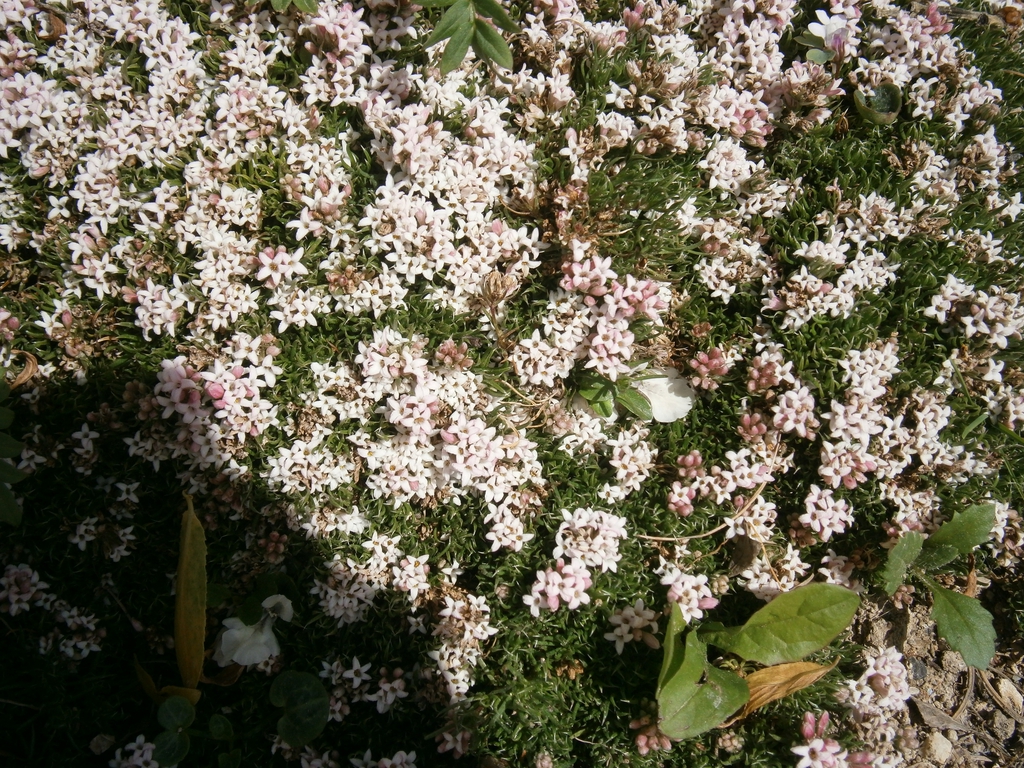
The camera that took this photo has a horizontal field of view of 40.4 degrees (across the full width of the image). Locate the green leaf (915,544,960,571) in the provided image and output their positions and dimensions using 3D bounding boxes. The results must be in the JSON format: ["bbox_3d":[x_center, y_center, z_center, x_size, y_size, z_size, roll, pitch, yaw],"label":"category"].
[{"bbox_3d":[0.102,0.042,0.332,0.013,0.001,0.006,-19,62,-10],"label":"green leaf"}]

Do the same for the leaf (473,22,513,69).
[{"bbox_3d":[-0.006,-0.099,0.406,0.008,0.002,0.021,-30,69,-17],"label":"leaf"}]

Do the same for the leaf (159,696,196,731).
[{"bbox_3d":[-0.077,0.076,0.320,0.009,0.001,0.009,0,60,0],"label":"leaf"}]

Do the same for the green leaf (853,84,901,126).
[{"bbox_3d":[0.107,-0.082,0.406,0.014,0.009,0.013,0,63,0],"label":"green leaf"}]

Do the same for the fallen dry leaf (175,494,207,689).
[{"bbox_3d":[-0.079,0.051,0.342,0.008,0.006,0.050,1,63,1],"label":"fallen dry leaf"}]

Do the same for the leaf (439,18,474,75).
[{"bbox_3d":[-0.016,-0.099,0.407,0.007,0.004,0.022,21,67,9],"label":"leaf"}]

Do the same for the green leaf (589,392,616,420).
[{"bbox_3d":[0.024,0.006,0.367,0.005,0.003,0.008,-32,69,-14],"label":"green leaf"}]

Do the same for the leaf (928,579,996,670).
[{"bbox_3d":[0.109,0.059,0.342,0.014,0.006,0.025,-25,67,-11],"label":"leaf"}]

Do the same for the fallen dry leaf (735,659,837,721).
[{"bbox_3d":[0.065,0.074,0.335,0.033,0.007,0.008,-26,68,-12],"label":"fallen dry leaf"}]

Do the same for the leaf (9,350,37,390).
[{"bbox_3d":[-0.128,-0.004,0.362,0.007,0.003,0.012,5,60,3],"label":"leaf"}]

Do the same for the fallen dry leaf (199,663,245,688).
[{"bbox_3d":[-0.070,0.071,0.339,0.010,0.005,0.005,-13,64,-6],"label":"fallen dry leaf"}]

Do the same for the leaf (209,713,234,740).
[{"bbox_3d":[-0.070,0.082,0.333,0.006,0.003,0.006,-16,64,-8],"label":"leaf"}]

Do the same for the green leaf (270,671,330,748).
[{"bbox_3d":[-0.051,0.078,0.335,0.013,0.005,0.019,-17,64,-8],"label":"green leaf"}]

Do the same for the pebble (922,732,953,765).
[{"bbox_3d":[0.105,0.090,0.344,0.007,0.006,0.007,7,65,3],"label":"pebble"}]

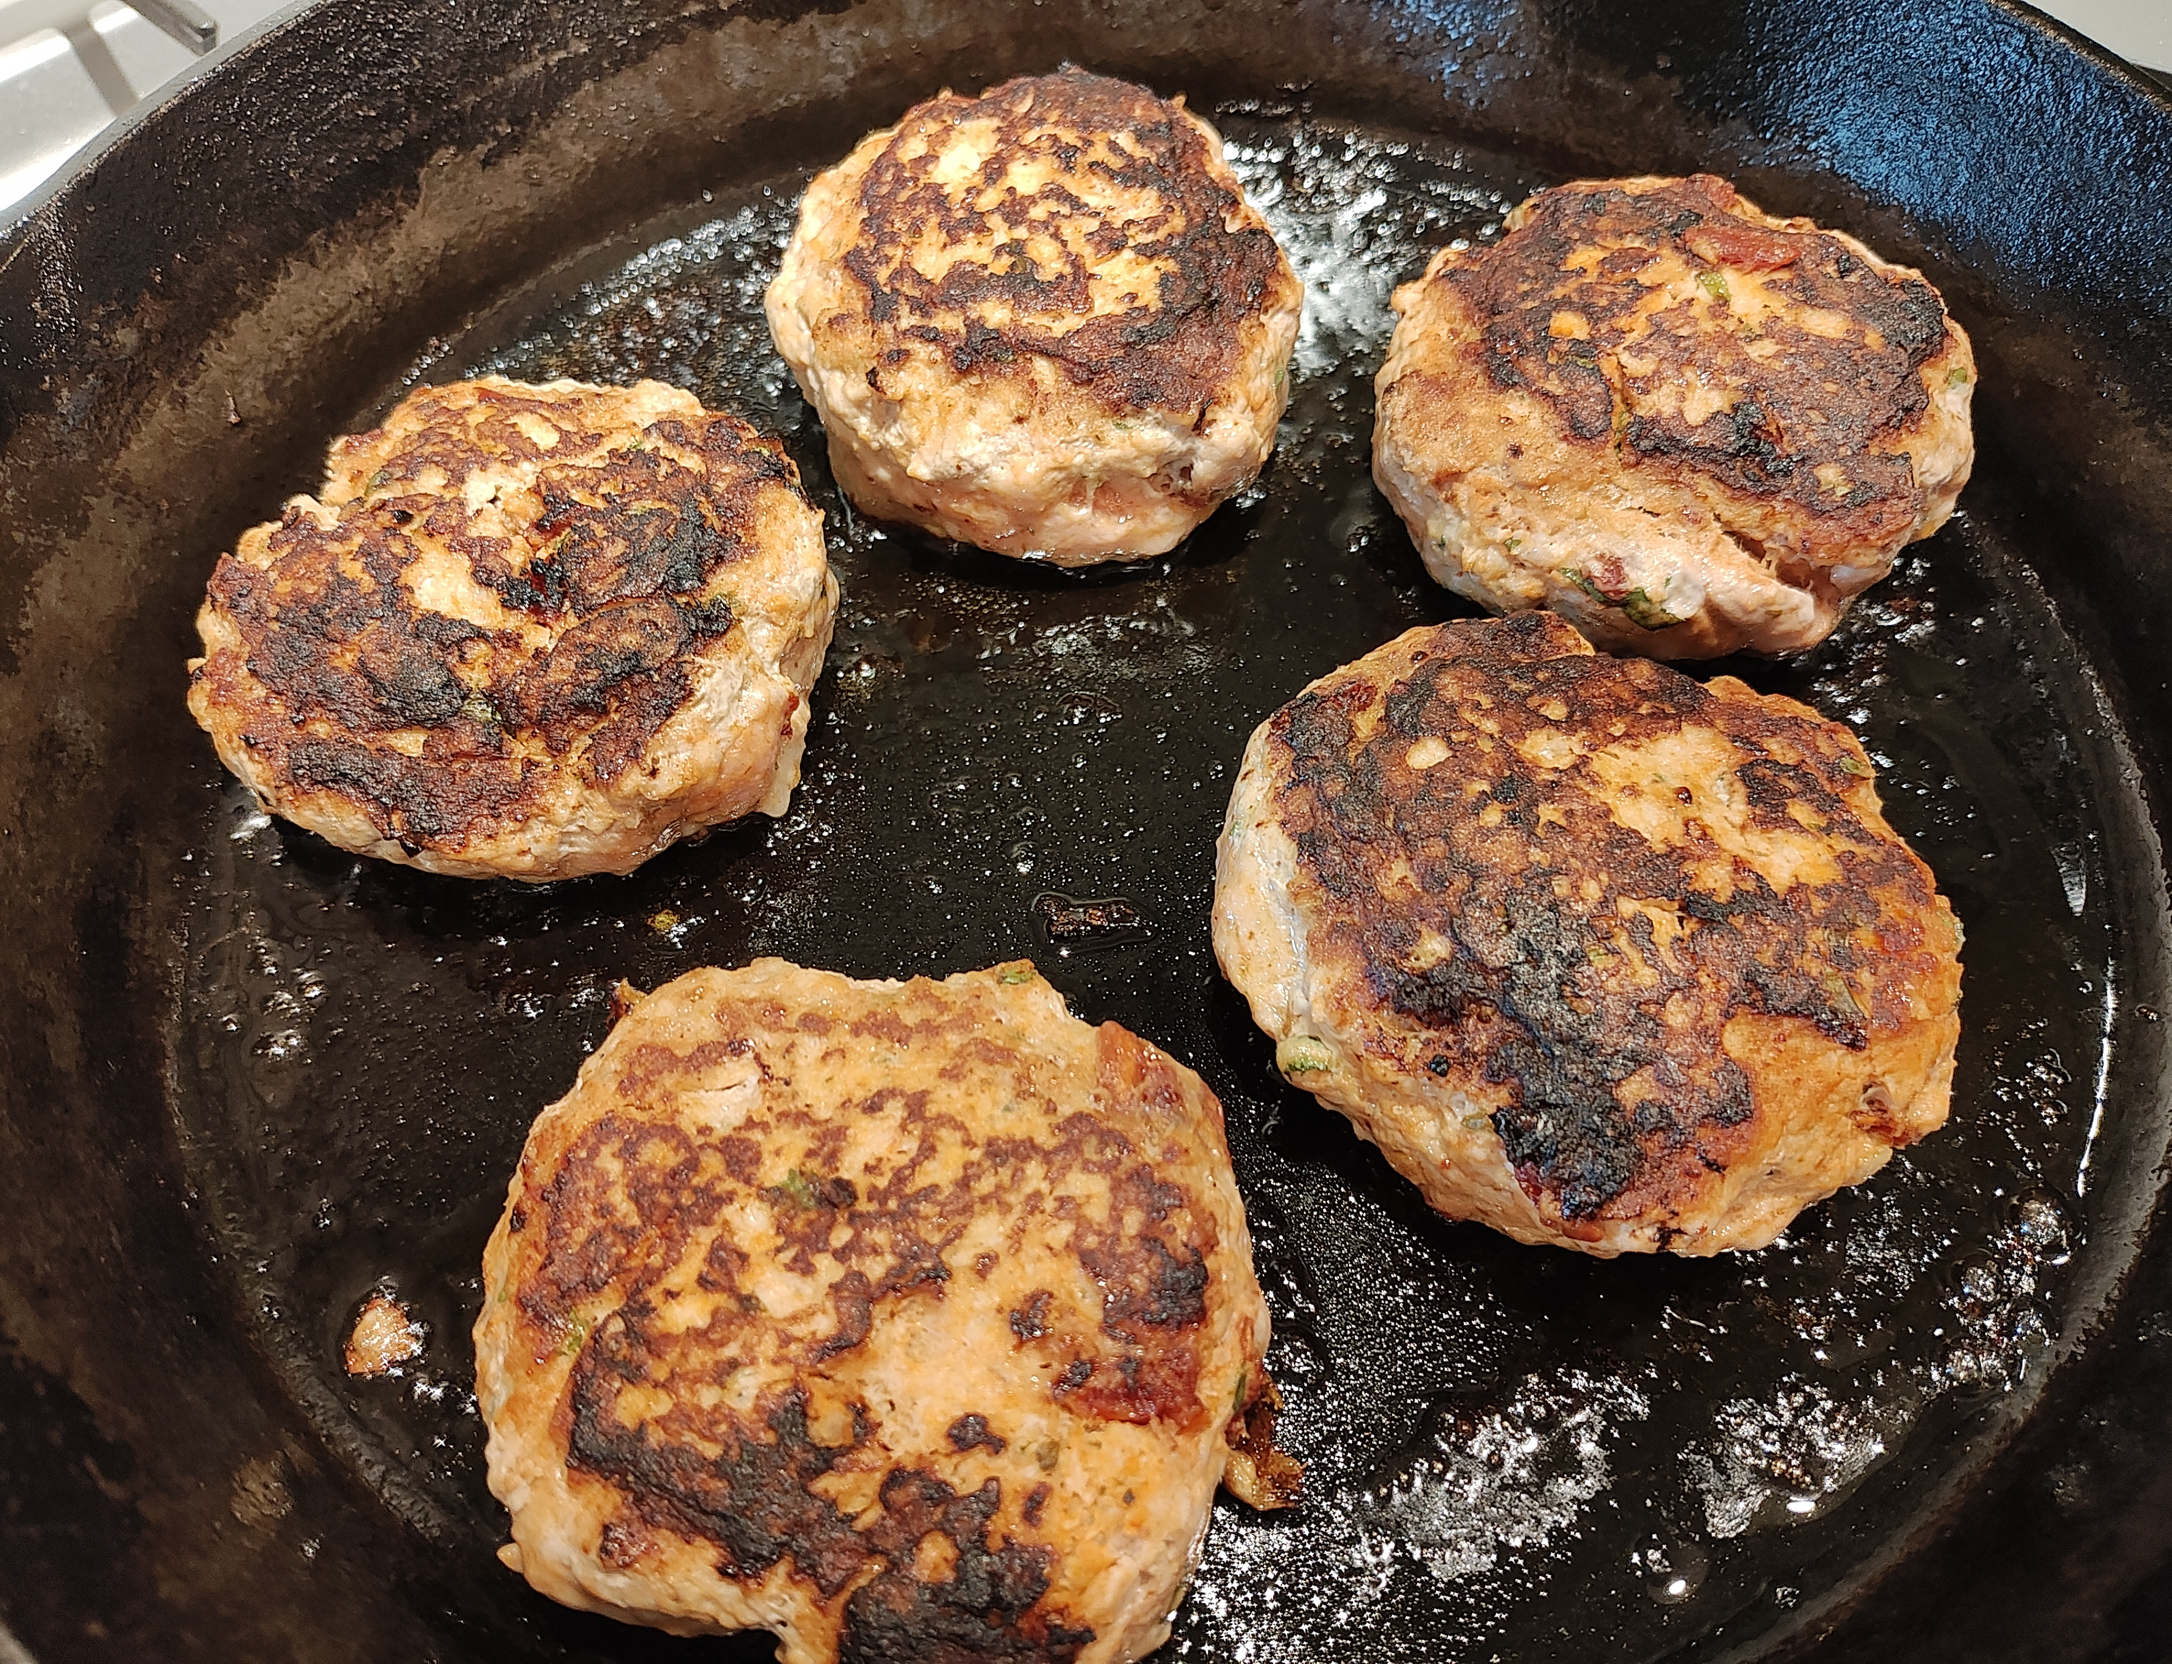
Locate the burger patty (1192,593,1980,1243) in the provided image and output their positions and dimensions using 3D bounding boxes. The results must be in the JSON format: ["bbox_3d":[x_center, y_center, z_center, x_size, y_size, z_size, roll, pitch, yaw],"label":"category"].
[{"bbox_3d":[0.058,0.010,0.193,0.088,0.025,0.077,30,62,18],"label":"burger patty"}]

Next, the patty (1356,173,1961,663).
[{"bbox_3d":[0.088,-0.065,0.243,0.089,0.030,0.086,0,58,0],"label":"patty"}]

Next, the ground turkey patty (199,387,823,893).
[{"bbox_3d":[-0.078,-0.030,0.227,0.087,0.025,0.085,6,58,4],"label":"ground turkey patty"}]

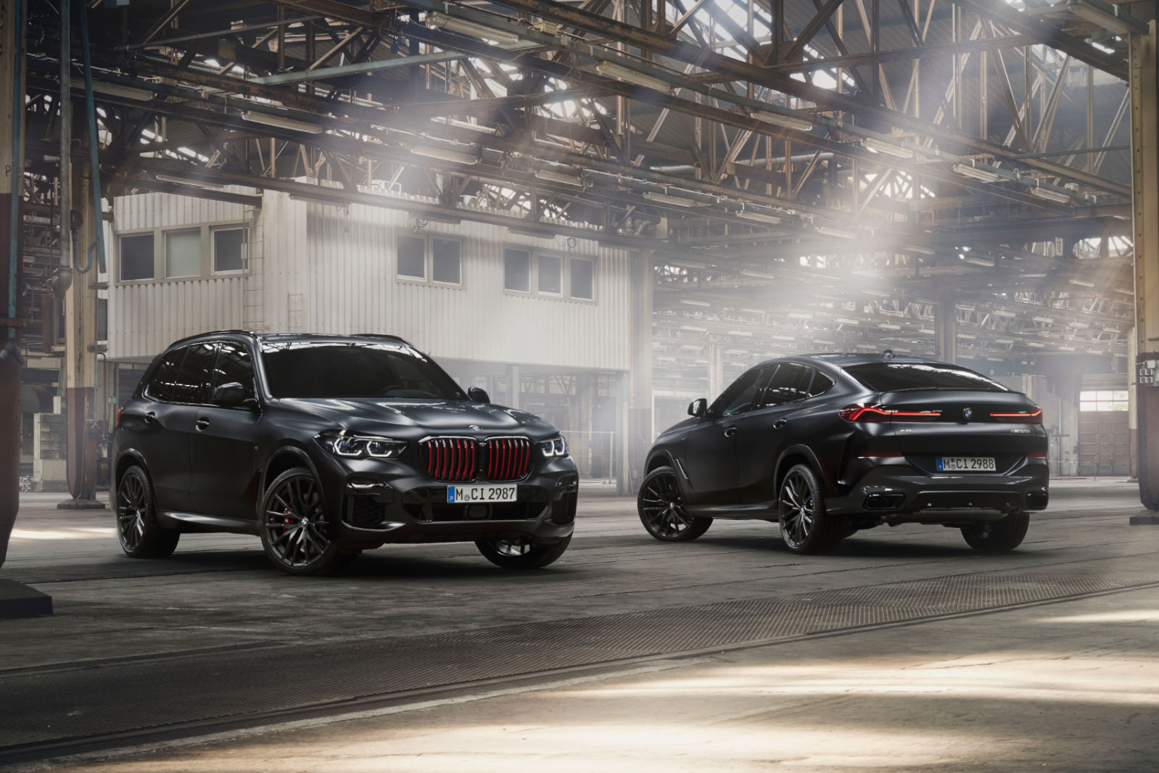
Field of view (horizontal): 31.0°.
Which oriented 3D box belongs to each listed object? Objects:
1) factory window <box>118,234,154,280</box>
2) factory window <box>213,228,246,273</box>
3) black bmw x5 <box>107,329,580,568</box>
[{"bbox_3d":[-9.128,-2.663,43.347,1.030,0.971,0.100,-1,-2,34],"label":"factory window"},{"bbox_3d":[-6.968,-2.689,41.912,1.004,0.887,0.100,-1,-2,34],"label":"factory window"},{"bbox_3d":[-1.969,0.463,15.867,2.050,1.750,4.935,1,-2,-33],"label":"black bmw x5"}]

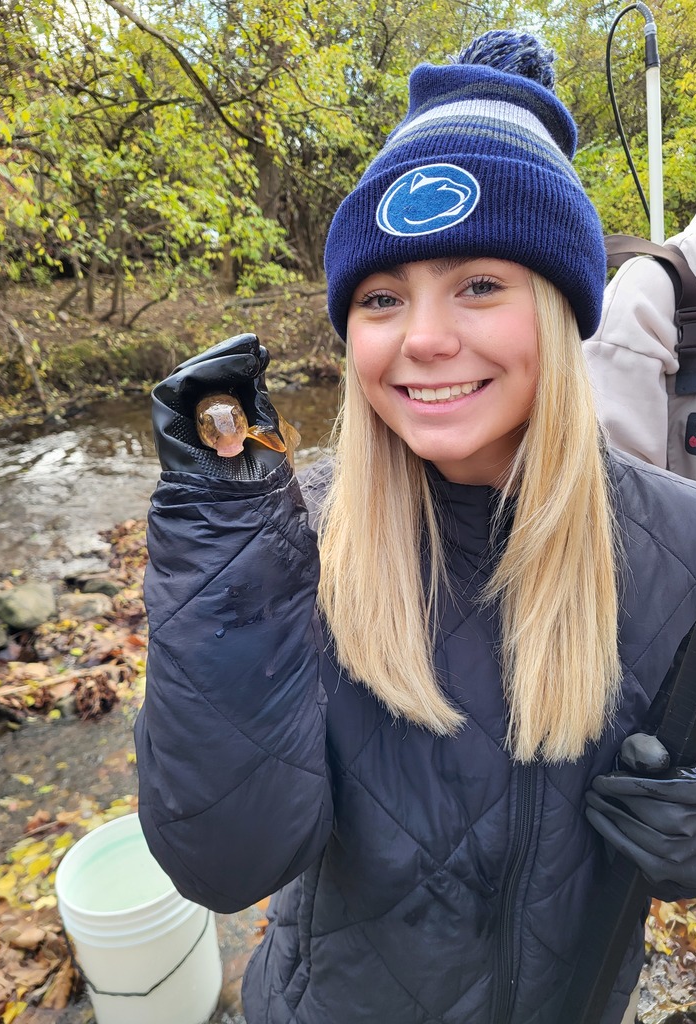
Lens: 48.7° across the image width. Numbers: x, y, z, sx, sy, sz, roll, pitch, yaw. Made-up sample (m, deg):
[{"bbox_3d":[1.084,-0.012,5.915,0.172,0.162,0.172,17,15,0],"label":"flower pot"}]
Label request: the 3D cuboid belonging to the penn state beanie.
[{"bbox_3d":[0.097,-0.250,0.590,0.198,0.265,0.230,0,-12,20],"label":"penn state beanie"}]

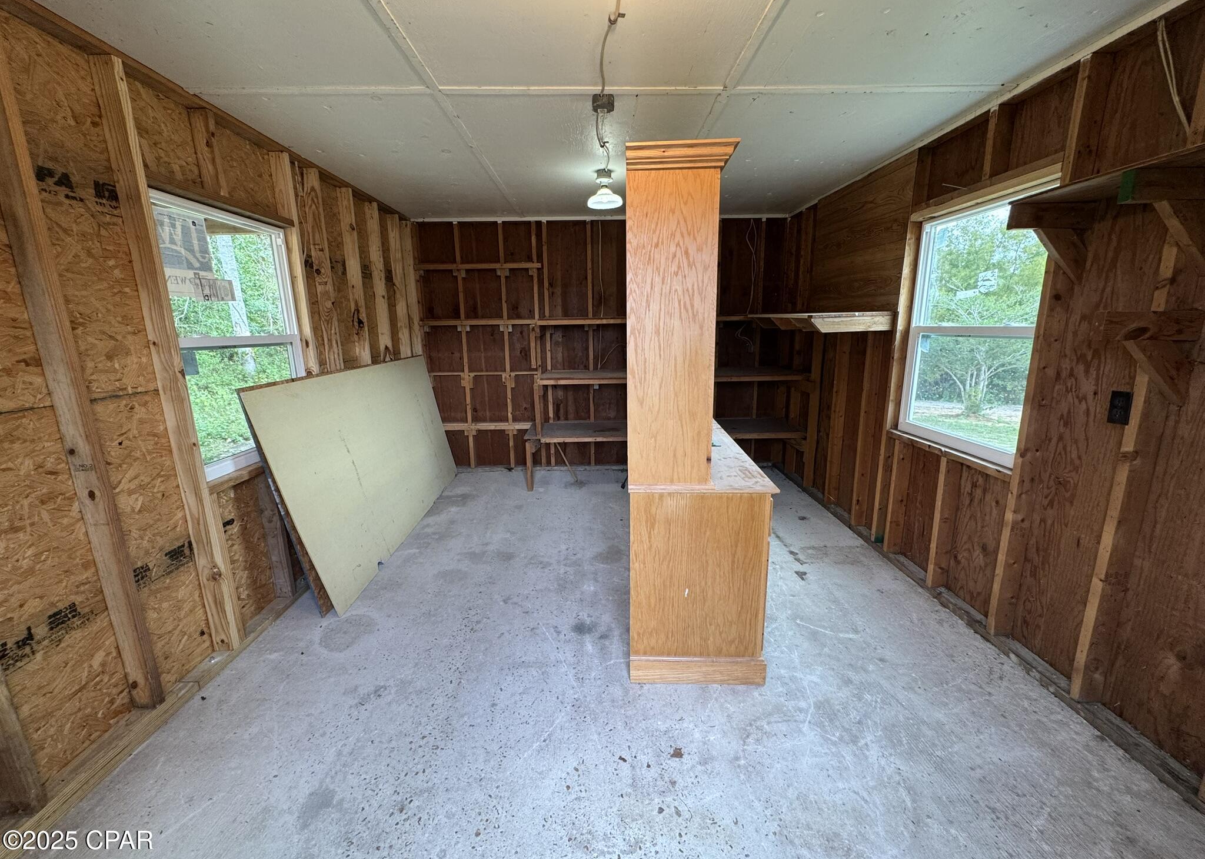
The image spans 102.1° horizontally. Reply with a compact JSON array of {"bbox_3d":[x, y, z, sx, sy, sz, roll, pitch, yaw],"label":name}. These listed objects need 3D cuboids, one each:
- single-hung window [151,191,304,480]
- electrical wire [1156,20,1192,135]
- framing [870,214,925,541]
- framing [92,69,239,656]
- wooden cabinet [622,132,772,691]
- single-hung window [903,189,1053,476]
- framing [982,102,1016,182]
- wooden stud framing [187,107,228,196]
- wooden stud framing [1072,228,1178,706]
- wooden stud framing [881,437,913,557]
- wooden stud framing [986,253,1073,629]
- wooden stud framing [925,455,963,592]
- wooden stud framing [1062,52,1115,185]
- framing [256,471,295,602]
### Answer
[{"bbox_3d":[-1.822,-0.458,2.492,0.085,1.220,0.910,-1,12,-1],"label":"single-hung window"},{"bbox_3d":[1.778,-1.098,1.516,0.045,0.390,0.140,-1,12,-1],"label":"electrical wire"},{"bbox_3d":[1.822,-0.230,3.017,0.089,1.977,0.039,-1,12,-1],"label":"framing"},{"bbox_3d":[-1.760,-0.161,1.997,0.089,2.390,0.040,-1,12,-1],"label":"framing"},{"bbox_3d":[0.417,-0.106,2.561,0.575,2.035,1.600,-1,12,3],"label":"wooden cabinet"},{"bbox_3d":[1.886,-0.487,2.472,0.070,1.205,0.910,-1,12,-1],"label":"single-hung window"},{"bbox_3d":[1.785,-1.287,2.192,0.089,0.300,0.040,-1,12,-1],"label":"framing"},{"bbox_3d":[-1.751,-1.226,2.172,0.089,0.345,0.039,-1,12,-1],"label":"wooden stud framing"},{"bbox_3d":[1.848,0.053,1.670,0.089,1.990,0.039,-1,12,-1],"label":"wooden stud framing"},{"bbox_3d":[1.834,0.419,3.010,0.089,0.711,0.039,-1,12,-1],"label":"wooden stud framing"},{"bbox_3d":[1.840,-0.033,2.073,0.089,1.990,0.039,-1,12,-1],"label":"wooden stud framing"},{"bbox_3d":[1.820,0.502,2.587,0.089,0.710,0.042,-1,12,-1],"label":"wooden stud framing"},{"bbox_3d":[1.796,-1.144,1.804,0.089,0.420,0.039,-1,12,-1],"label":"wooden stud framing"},{"bbox_3d":[-1.726,0.573,2.574,0.089,0.691,0.039,-1,12,-1],"label":"framing"}]

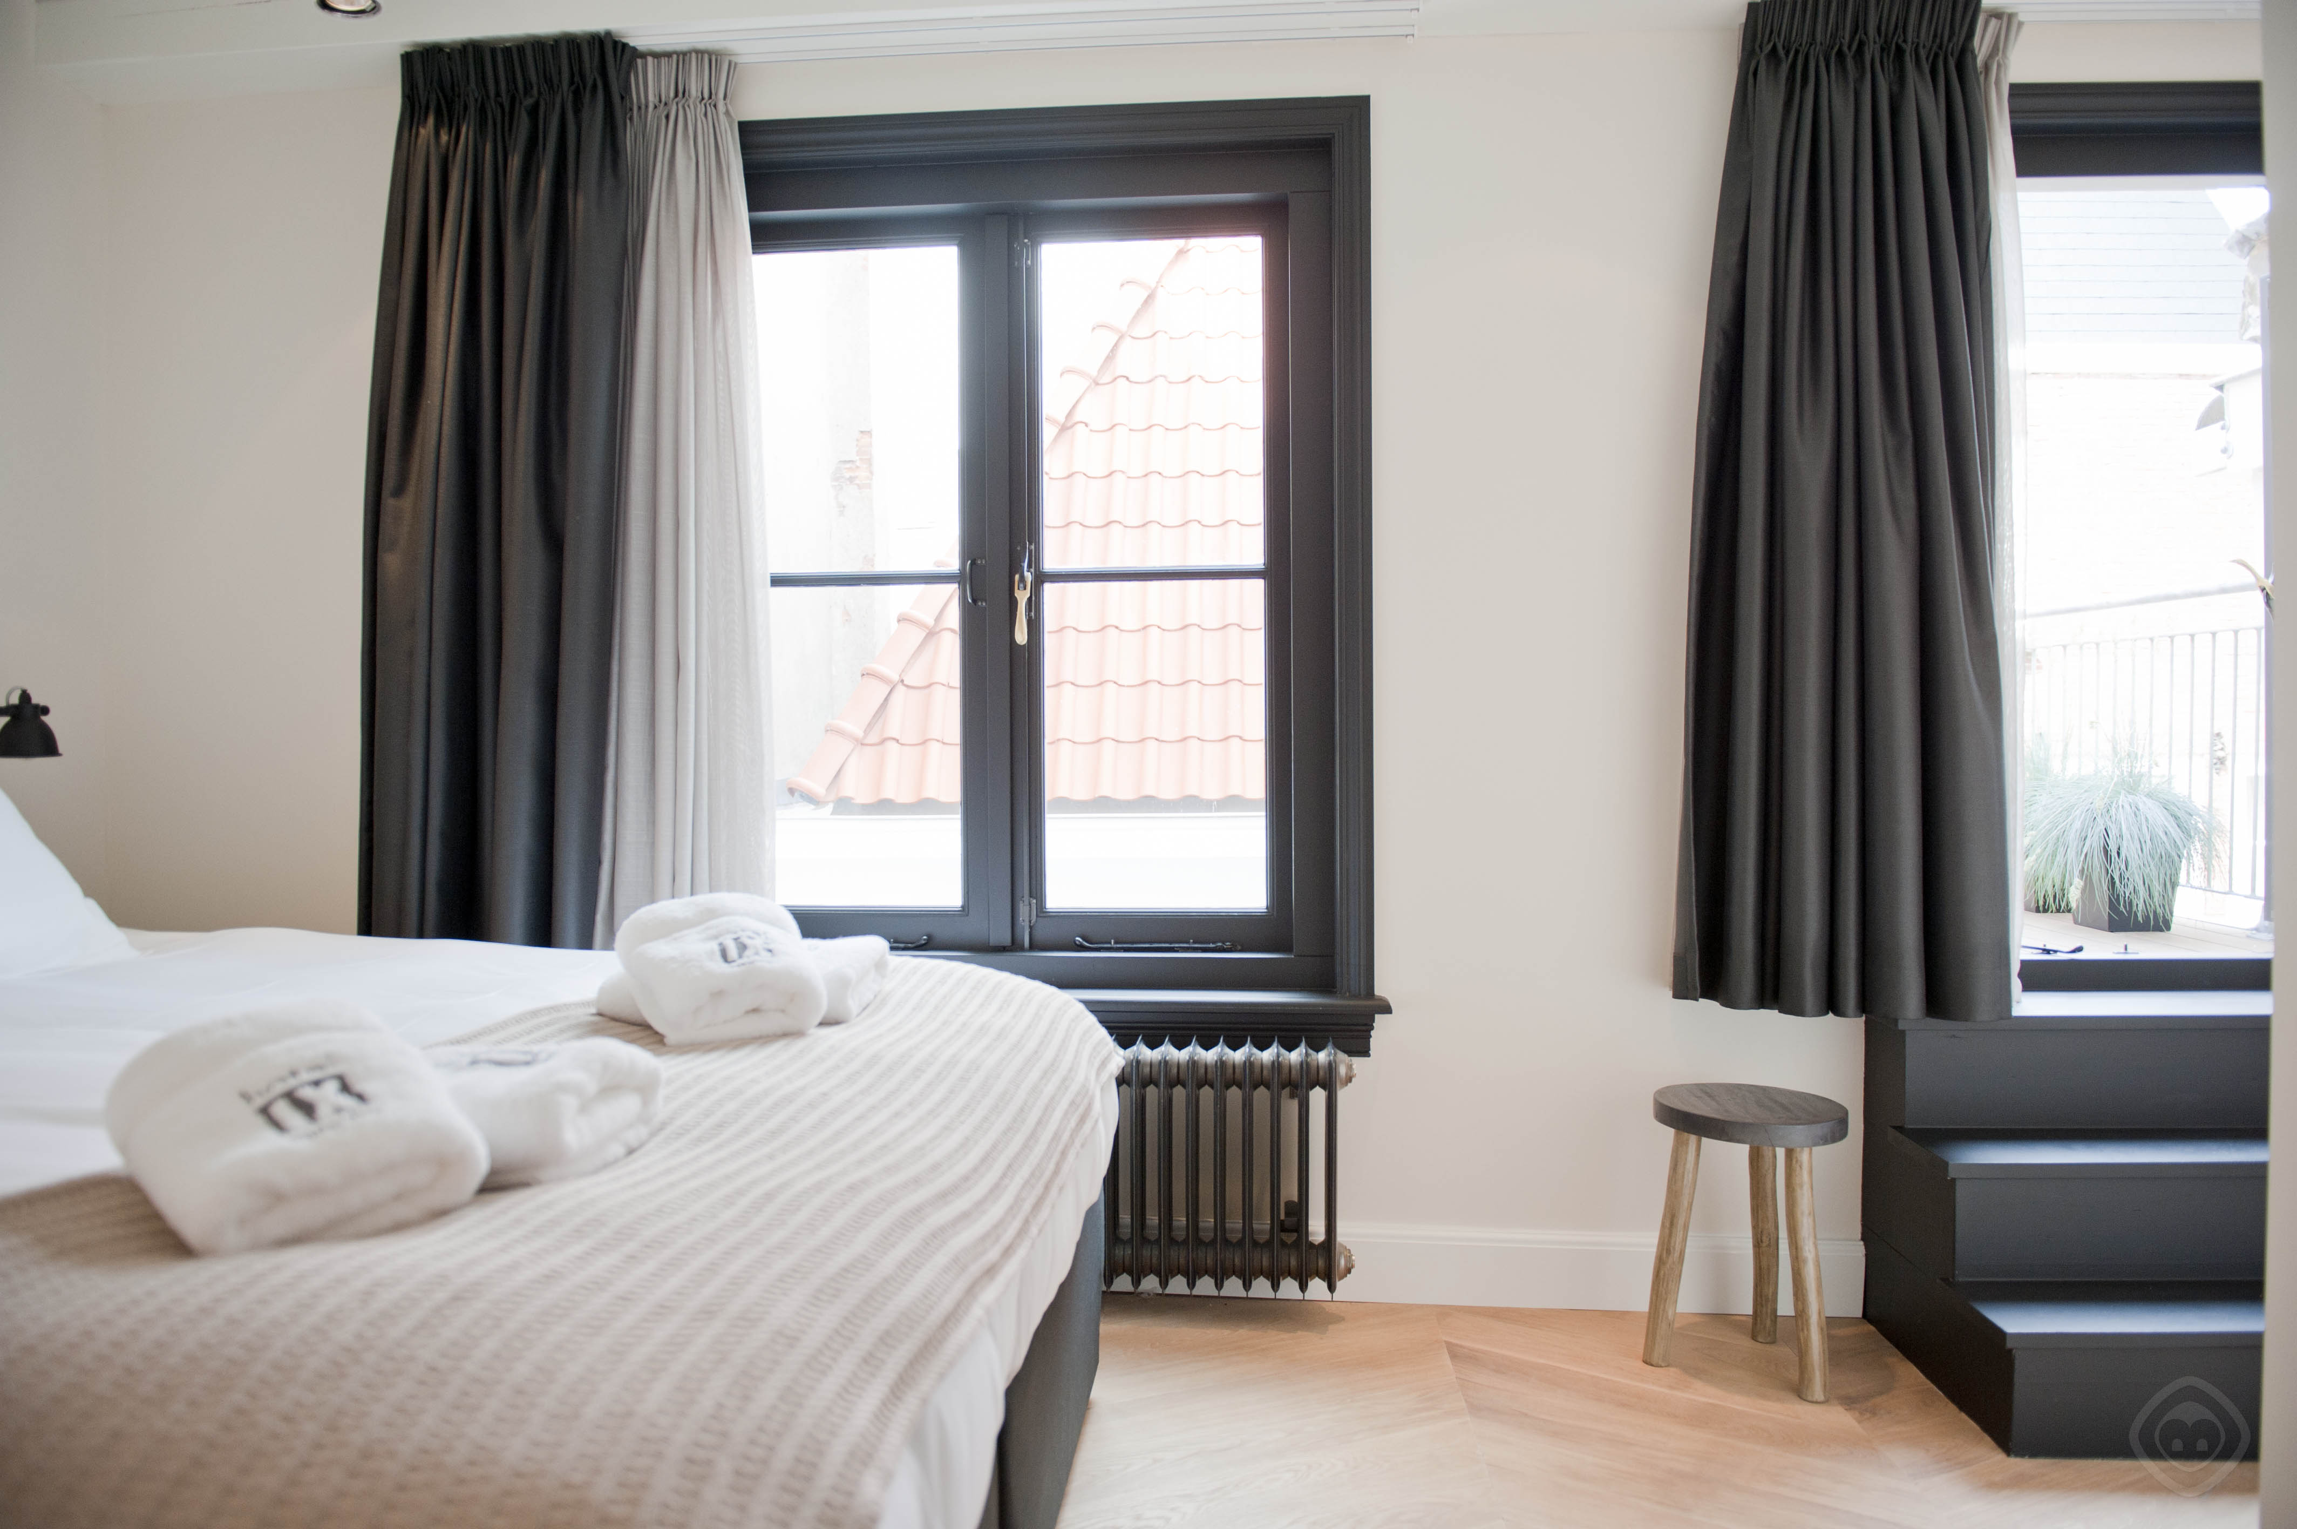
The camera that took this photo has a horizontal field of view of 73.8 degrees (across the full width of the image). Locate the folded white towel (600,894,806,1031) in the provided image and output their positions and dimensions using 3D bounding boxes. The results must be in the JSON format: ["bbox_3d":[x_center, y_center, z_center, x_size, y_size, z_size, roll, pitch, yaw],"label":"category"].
[{"bbox_3d":[-0.553,0.250,1.959,0.225,0.140,0.200,-1,1,-20],"label":"folded white towel"}]

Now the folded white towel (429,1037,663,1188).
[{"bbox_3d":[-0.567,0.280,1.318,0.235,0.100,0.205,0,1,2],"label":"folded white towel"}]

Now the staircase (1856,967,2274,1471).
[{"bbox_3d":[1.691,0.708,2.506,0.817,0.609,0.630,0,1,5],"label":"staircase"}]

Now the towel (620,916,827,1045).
[{"bbox_3d":[-0.521,0.255,1.886,0.215,0.140,0.200,-1,1,-20],"label":"towel"}]

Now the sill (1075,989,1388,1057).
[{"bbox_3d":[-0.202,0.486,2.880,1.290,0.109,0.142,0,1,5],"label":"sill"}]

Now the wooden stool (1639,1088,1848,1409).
[{"bbox_3d":[1.000,0.791,2.526,0.316,0.444,0.294,0,1,5],"label":"wooden stool"}]

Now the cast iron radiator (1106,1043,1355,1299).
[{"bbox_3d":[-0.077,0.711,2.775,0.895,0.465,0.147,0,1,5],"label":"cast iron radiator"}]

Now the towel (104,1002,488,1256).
[{"bbox_3d":[-0.645,0.264,1.174,0.215,0.140,0.200,-1,1,-42],"label":"towel"}]

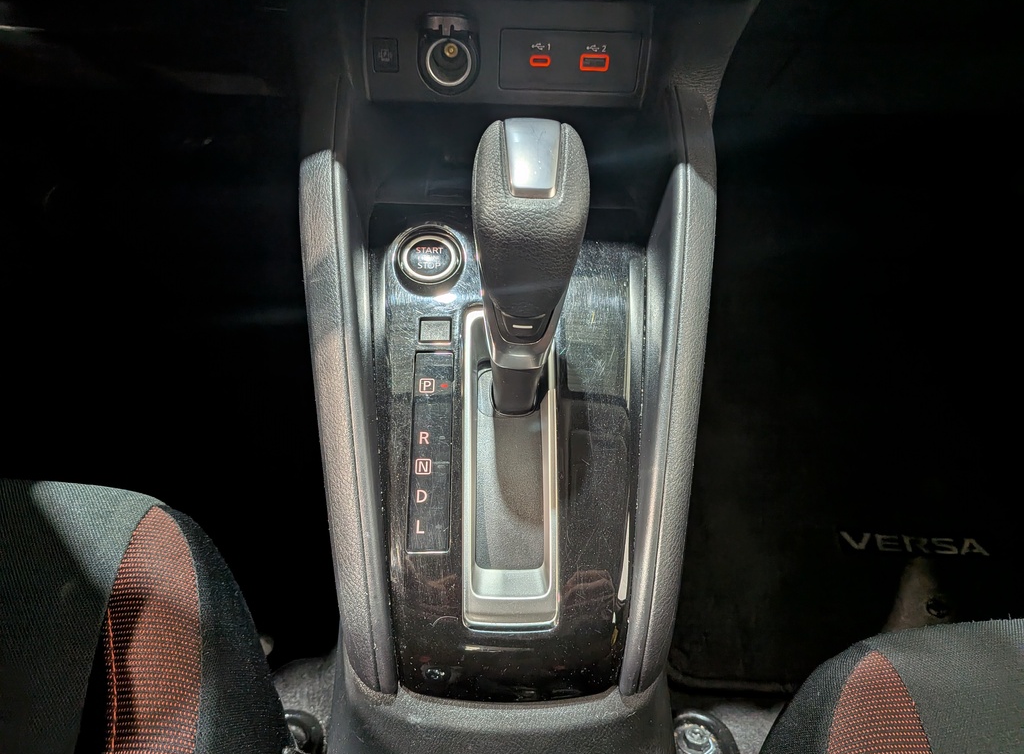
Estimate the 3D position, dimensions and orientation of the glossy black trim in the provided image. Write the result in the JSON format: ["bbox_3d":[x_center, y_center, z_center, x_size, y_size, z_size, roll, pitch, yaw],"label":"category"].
[{"bbox_3d":[-0.001,0.042,0.445,0.168,0.035,0.300,1,82,-1],"label":"glossy black trim"}]

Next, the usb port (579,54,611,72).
[{"bbox_3d":[0.048,-0.185,0.416,0.017,0.010,0.008,1,36,-1],"label":"usb port"}]

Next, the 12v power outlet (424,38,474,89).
[{"bbox_3d":[-0.035,-0.178,0.407,0.028,0.028,0.020,1,18,-1],"label":"12v power outlet"}]

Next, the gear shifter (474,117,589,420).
[{"bbox_3d":[0.008,-0.061,0.380,0.055,0.152,0.055,1,44,-1],"label":"gear shifter"}]

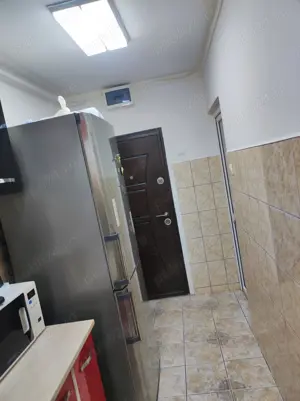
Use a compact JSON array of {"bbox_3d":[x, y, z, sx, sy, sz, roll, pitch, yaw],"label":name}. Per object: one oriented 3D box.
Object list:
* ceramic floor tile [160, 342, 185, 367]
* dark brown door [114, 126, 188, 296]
[{"bbox_3d":[0.154,1.331,2.478,0.296,0.012,0.305,-10,6,6],"label":"ceramic floor tile"},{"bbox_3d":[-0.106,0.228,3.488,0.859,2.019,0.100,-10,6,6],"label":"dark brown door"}]

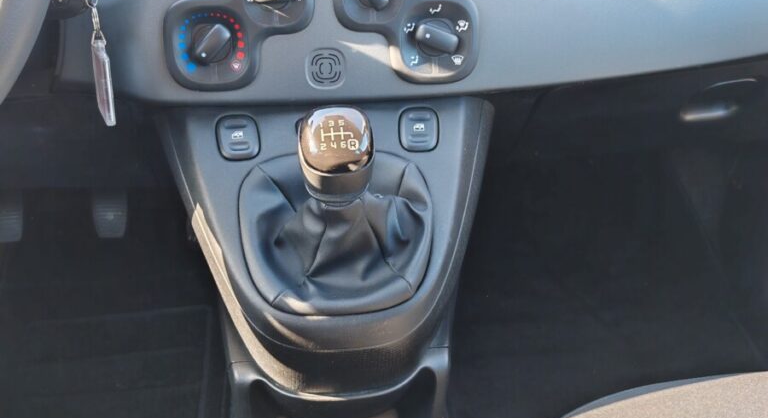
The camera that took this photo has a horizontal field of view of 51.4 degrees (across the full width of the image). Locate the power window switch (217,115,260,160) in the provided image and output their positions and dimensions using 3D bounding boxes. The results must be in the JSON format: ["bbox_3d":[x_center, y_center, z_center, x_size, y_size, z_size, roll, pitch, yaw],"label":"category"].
[{"bbox_3d":[-0.114,-0.056,0.620,0.033,0.011,0.040,-3,64,-5],"label":"power window switch"}]

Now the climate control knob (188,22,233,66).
[{"bbox_3d":[-0.129,-0.123,0.594,0.031,0.031,0.019,-3,3,-5],"label":"climate control knob"}]

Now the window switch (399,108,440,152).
[{"bbox_3d":[0.028,-0.063,0.632,0.033,0.011,0.040,-3,64,-5],"label":"window switch"}]

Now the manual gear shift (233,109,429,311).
[{"bbox_3d":[-0.032,-0.018,0.534,0.143,0.112,0.142,-3,56,-5],"label":"manual gear shift"}]

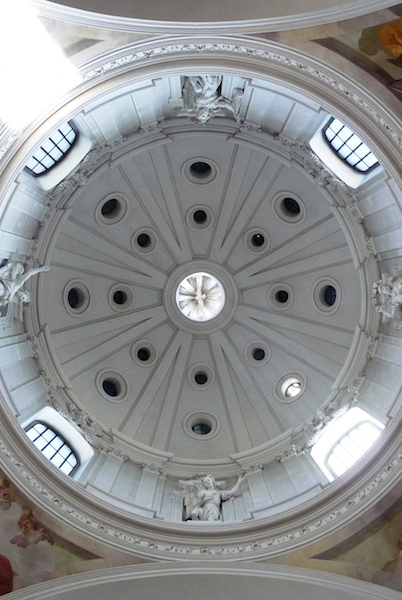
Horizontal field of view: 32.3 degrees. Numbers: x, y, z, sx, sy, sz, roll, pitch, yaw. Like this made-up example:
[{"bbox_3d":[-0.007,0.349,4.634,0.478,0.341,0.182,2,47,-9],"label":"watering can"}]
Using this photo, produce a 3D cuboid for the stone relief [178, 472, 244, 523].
[{"bbox_3d":[0.330,6.200,21.700,2.100,2.700,1.200,0,-90,0],"label":"stone relief"}]

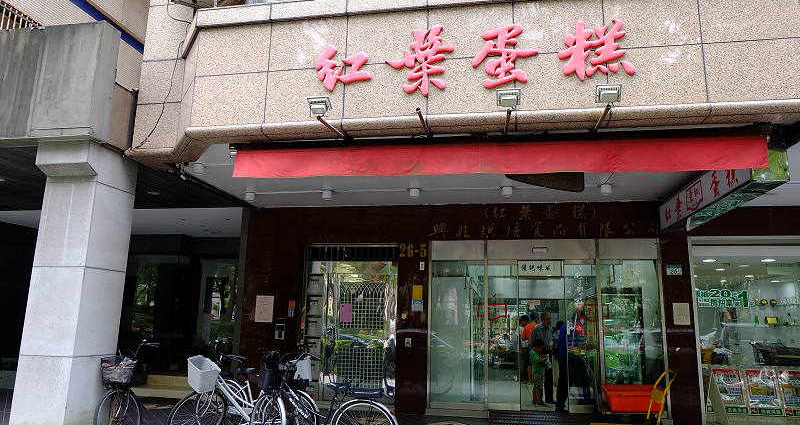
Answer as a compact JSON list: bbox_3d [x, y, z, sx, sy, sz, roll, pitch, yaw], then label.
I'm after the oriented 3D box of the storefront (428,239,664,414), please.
[{"bbox_3d":[2.125,1.706,8.030,3.431,2.598,0.203,-1,-11,11],"label":"storefront"}]

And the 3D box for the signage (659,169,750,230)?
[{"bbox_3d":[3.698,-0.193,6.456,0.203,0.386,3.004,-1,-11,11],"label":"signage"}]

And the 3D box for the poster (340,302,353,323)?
[{"bbox_3d":[-0.851,1.647,8.716,0.211,0.294,0.010,-1,-11,11],"label":"poster"}]

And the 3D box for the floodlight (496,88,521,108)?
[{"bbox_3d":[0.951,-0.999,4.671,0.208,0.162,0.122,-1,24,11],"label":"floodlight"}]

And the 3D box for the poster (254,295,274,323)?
[{"bbox_3d":[-2.248,1.612,8.874,0.301,0.426,0.010,-1,-11,11],"label":"poster"}]

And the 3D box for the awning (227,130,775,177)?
[{"bbox_3d":[0.756,-0.552,5.275,5.136,0.436,0.284,-1,-11,11],"label":"awning"}]

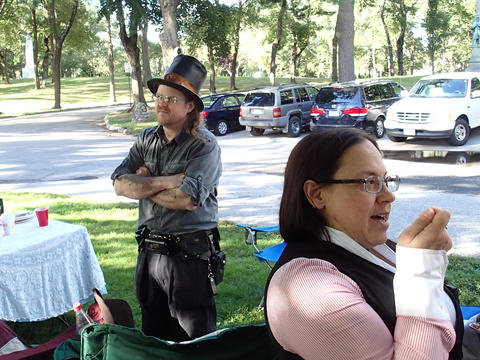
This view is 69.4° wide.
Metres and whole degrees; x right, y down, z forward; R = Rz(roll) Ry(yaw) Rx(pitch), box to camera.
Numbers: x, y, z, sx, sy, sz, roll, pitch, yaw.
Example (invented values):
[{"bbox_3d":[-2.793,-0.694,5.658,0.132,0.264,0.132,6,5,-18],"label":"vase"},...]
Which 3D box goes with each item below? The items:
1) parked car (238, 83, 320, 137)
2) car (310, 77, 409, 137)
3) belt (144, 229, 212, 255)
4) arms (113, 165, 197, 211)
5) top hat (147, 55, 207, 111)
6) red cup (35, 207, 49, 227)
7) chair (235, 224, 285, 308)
[{"bbox_3d":[2.060,-2.580,12.900,1.800,1.700,4.500,10,19,40],"label":"parked car"},{"bbox_3d":[4.650,-2.600,12.500,1.960,1.760,5.050,10,19,40],"label":"car"},{"bbox_3d":[-0.310,0.290,1.750,0.360,0.085,0.270,7,13,29],"label":"belt"},{"bbox_3d":[-0.397,0.033,1.620,0.400,0.180,0.220,7,13,29],"label":"arms"},{"bbox_3d":[-0.290,-0.464,1.650,0.290,0.170,0.320,10,-9,40],"label":"top hat"},{"bbox_3d":[-1.438,0.269,2.520,0.095,0.120,0.095,0,12,0],"label":"red cup"},{"bbox_3d":[0.350,0.540,2.940,0.620,0.880,0.800,1,12,6],"label":"chair"}]

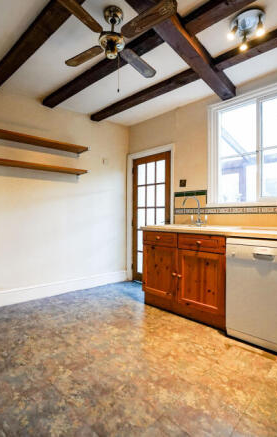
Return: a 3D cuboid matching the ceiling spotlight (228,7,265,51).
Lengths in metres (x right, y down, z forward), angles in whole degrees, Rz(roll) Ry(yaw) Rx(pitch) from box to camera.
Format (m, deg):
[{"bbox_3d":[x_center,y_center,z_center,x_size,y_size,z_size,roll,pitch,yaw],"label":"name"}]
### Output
[{"bbox_3d":[0.775,-1.359,1.547,0.230,0.130,0.230,1,1,41],"label":"ceiling spotlight"}]

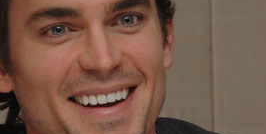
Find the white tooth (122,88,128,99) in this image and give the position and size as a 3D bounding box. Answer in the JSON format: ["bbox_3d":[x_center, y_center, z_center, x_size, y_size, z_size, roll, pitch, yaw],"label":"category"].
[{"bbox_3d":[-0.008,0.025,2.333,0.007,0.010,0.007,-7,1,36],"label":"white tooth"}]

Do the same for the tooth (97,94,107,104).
[{"bbox_3d":[-0.027,0.029,2.323,0.009,0.010,0.007,-8,1,-4],"label":"tooth"}]

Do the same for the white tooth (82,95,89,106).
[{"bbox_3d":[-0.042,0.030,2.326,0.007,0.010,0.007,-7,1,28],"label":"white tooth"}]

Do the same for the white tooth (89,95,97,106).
[{"bbox_3d":[-0.035,0.030,2.323,0.007,0.009,0.006,-8,1,10],"label":"white tooth"}]

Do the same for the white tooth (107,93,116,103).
[{"bbox_3d":[-0.019,0.028,2.324,0.009,0.009,0.007,-8,1,-20],"label":"white tooth"}]

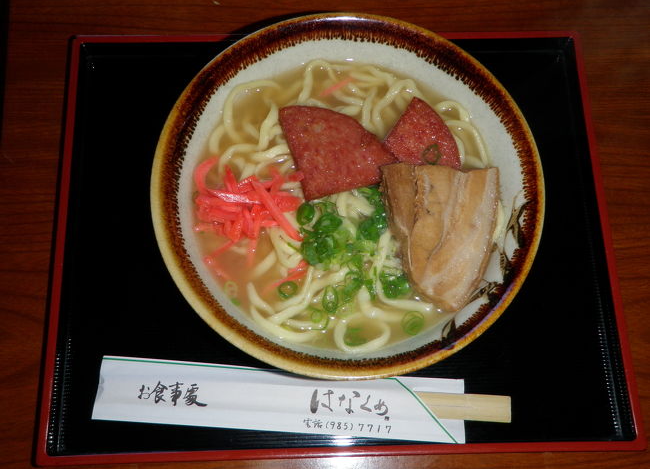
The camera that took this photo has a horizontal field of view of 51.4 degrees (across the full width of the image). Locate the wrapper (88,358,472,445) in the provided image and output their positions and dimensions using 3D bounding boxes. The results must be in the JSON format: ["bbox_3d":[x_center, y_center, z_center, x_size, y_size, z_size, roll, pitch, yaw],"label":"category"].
[{"bbox_3d":[-0.011,0.088,0.358,0.220,0.007,0.033,4,73,0],"label":"wrapper"}]

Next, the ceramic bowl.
[{"bbox_3d":[0.011,-0.015,0.355,0.185,0.076,0.185,0,73,-1],"label":"ceramic bowl"}]

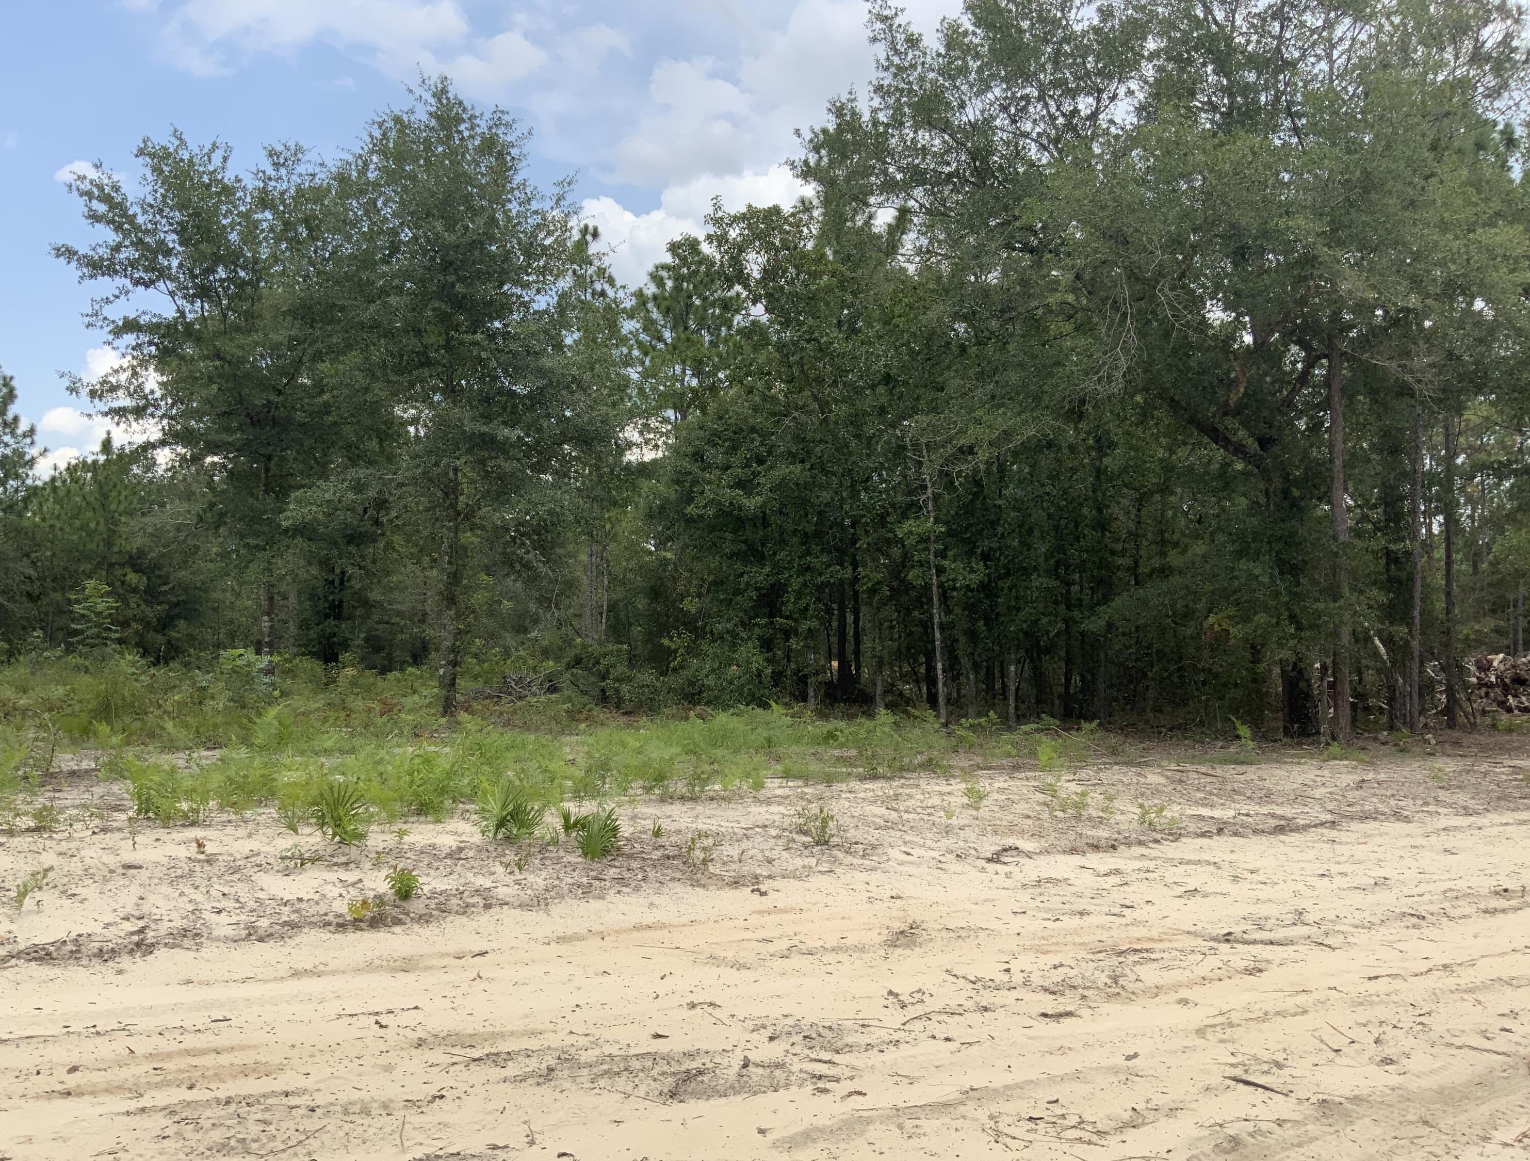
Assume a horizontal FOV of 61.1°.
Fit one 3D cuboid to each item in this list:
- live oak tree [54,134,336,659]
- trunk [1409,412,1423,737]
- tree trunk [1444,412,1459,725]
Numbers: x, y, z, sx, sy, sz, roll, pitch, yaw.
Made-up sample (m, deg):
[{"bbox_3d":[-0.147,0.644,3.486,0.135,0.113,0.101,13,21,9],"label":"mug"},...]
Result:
[{"bbox_3d":[-12.532,-3.774,28.500,6.400,12.090,6.200,0,-2,0],"label":"live oak tree"},{"bbox_3d":[11.512,-0.231,22.924,0.170,5.806,0.170,2,-3,0],"label":"trunk"},{"bbox_3d":[12.376,-0.147,23.396,0.180,5.660,0.180,1,-3,0],"label":"tree trunk"}]

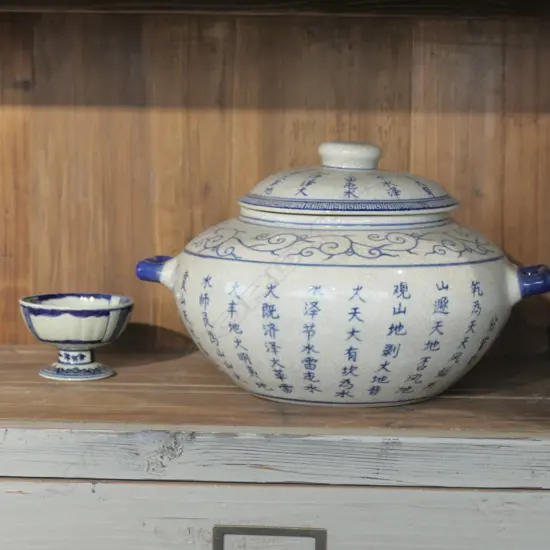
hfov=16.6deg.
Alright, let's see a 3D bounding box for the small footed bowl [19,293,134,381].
[{"bbox_3d":[-0.182,0.058,1.742,0.105,0.068,0.105,1,8,0],"label":"small footed bowl"}]

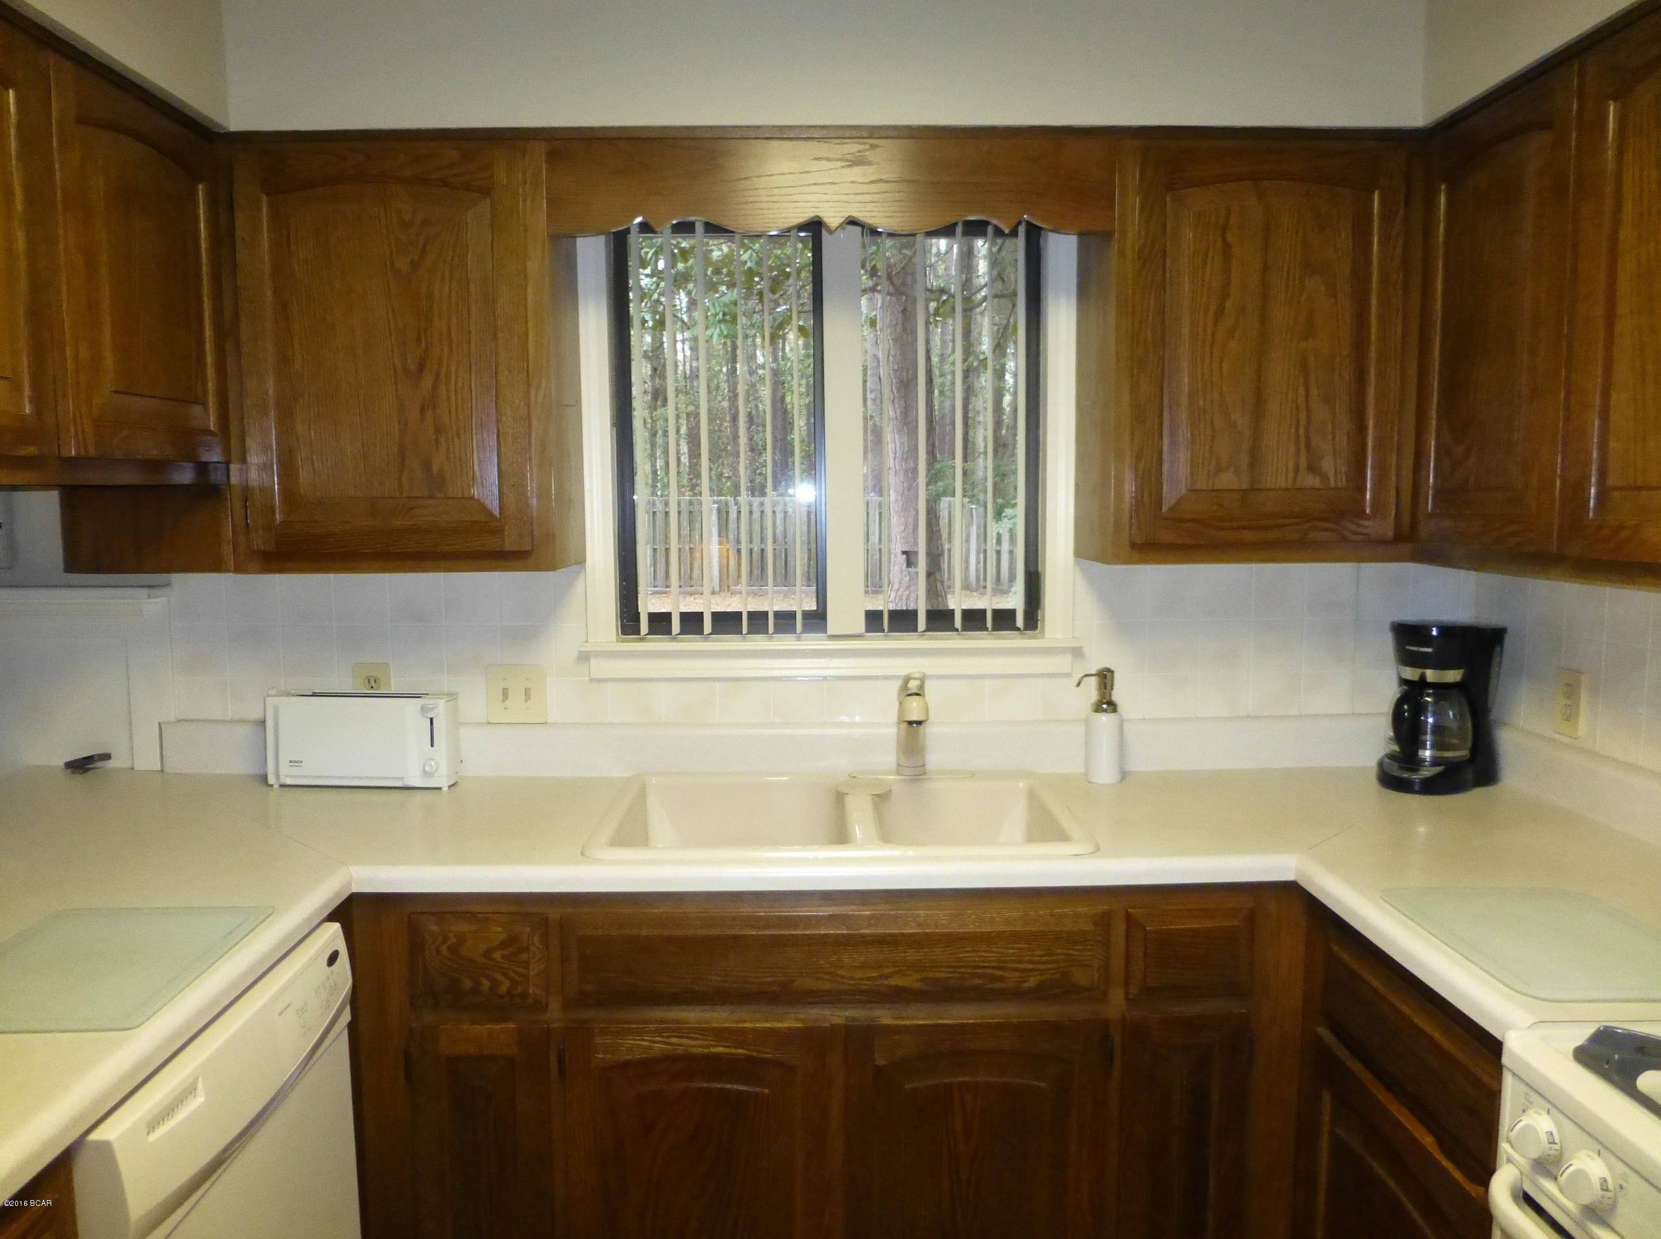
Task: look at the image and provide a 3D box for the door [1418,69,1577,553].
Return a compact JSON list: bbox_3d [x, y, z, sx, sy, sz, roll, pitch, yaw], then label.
[{"bbox_3d":[1.028,-0.450,1.785,0.025,0.680,0.378,0,6,-1],"label":"door"}]

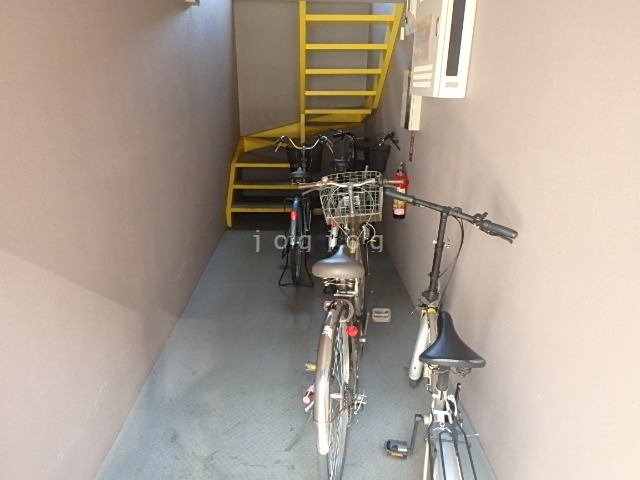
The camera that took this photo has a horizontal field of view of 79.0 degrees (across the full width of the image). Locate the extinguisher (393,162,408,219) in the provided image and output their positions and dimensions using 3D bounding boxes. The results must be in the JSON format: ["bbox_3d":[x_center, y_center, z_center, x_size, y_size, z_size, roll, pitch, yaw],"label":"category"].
[{"bbox_3d":[0.626,-0.383,3.007,0.120,0.450,0.120,6,23,11],"label":"extinguisher"}]

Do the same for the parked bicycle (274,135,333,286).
[{"bbox_3d":[-0.152,-0.328,3.431,0.540,1.080,1.760,1,22,3],"label":"parked bicycle"}]

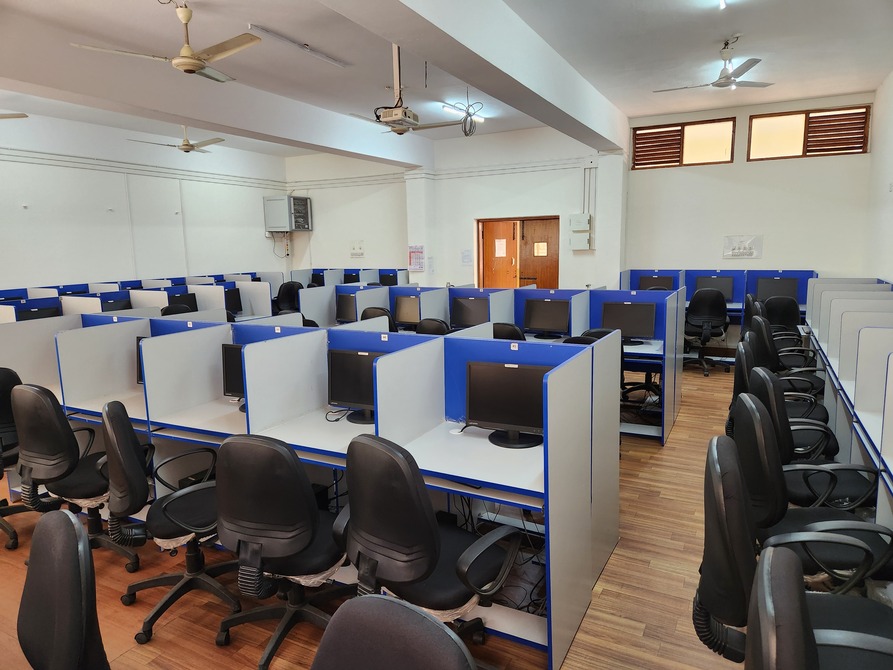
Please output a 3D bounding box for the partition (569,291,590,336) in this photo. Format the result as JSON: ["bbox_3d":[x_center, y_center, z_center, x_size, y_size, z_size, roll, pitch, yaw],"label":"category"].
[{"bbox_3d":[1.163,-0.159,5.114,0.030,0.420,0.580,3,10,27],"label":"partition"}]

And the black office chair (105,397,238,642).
[{"bbox_3d":[-1.180,0.749,2.684,0.620,0.990,0.600,-6,10,-26],"label":"black office chair"}]

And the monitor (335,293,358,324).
[{"bbox_3d":[-1.007,-0.259,6.535,0.440,0.355,0.215,3,10,27],"label":"monitor"}]

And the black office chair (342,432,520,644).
[{"bbox_3d":[-0.075,0.803,2.178,0.600,0.990,0.620,6,12,41],"label":"black office chair"}]

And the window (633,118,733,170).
[{"bbox_3d":[3.209,-2.591,8.093,1.290,0.570,0.100,3,10,27],"label":"window"}]

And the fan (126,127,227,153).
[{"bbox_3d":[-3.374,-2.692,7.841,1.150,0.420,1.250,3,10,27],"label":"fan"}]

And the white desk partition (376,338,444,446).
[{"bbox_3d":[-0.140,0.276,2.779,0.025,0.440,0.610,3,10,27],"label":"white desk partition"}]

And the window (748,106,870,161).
[{"bbox_3d":[4.518,-2.514,7.445,1.290,0.560,0.090,3,10,27],"label":"window"}]

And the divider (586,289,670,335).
[{"bbox_3d":[1.623,-0.174,5.202,0.730,0.430,0.030,3,10,27],"label":"divider"}]

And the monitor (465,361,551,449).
[{"bbox_3d":[0.324,0.312,2.740,0.440,0.355,0.215,3,10,27],"label":"monitor"}]

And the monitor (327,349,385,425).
[{"bbox_3d":[-0.404,0.264,3.135,0.440,0.355,0.215,3,10,27],"label":"monitor"}]

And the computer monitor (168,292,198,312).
[{"bbox_3d":[-3.257,-0.307,7.188,0.215,0.355,0.440,3,10,27],"label":"computer monitor"}]

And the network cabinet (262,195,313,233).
[{"bbox_3d":[-3.005,-2.286,11.259,0.580,0.620,0.620,3,10,27],"label":"network cabinet"}]

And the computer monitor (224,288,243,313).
[{"bbox_3d":[-2.784,-0.414,7.568,0.200,0.340,0.430,3,10,27],"label":"computer monitor"}]

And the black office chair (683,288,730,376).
[{"bbox_3d":[3.128,-0.059,7.224,0.600,1.020,0.620,3,10,24],"label":"black office chair"}]

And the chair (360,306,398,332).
[{"bbox_3d":[-0.533,0.267,5.644,0.600,1.030,0.600,4,10,32],"label":"chair"}]

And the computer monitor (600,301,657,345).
[{"bbox_3d":[1.590,-0.099,5.164,0.440,0.355,0.215,3,10,27],"label":"computer monitor"}]

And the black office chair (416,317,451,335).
[{"bbox_3d":[0.036,0.327,5.248,0.600,0.990,0.620,6,12,41],"label":"black office chair"}]

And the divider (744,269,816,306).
[{"bbox_3d":[4.355,-0.621,7.801,0.755,0.440,0.040,3,10,27],"label":"divider"}]

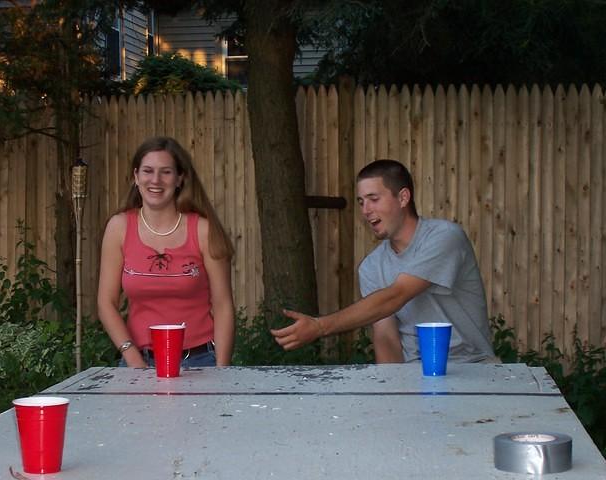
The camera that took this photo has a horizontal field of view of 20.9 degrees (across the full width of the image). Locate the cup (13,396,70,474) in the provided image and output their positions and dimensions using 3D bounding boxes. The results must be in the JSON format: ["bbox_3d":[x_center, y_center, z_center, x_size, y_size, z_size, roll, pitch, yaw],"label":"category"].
[{"bbox_3d":[-0.444,0.334,2.800,0.096,0.120,0.096,0,2,0],"label":"cup"}]

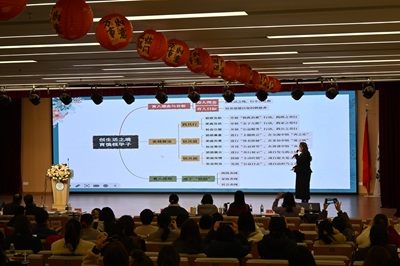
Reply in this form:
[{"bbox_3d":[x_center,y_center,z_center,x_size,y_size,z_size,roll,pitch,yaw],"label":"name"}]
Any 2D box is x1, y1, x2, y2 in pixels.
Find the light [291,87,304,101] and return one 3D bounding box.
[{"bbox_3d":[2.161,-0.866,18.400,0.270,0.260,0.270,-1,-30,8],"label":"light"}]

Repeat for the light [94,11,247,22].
[{"bbox_3d":[-0.425,-1.143,8.107,1.800,0.060,0.250,-1,1,13],"label":"light"}]

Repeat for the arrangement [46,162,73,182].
[{"bbox_3d":[-3.693,1.058,21.852,0.590,0.480,0.460,-1,1,13],"label":"arrangement"}]

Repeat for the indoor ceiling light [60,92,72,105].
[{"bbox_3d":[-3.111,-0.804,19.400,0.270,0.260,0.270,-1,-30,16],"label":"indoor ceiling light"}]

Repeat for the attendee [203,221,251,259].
[{"bbox_3d":[0.359,1.663,9.821,0.550,1.300,0.750,-1,0,11],"label":"attendee"}]

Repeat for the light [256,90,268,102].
[{"bbox_3d":[1.609,-1.009,21.370,0.290,0.430,0.320,-1,1,13],"label":"light"}]

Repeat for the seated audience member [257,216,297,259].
[{"bbox_3d":[0.919,1.621,9.707,0.520,1.320,0.750,-1,0,11],"label":"seated audience member"}]

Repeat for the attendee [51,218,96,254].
[{"bbox_3d":[-1.467,1.678,10.192,0.520,1.300,0.750,-1,0,11],"label":"attendee"}]

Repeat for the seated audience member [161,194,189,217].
[{"bbox_3d":[-0.373,1.659,14.153,0.500,1.280,0.750,-1,0,11],"label":"seated audience member"}]

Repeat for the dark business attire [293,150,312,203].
[{"bbox_3d":[2.835,1.182,22.939,0.520,1.370,0.460,-1,1,13],"label":"dark business attire"}]

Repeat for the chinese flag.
[{"bbox_3d":[4.972,0.653,24.728,0.280,2.350,0.220,-1,1,13],"label":"chinese flag"}]

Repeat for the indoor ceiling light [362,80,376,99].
[{"bbox_3d":[4.225,-1.053,20.768,0.330,0.430,0.340,-1,1,13],"label":"indoor ceiling light"}]

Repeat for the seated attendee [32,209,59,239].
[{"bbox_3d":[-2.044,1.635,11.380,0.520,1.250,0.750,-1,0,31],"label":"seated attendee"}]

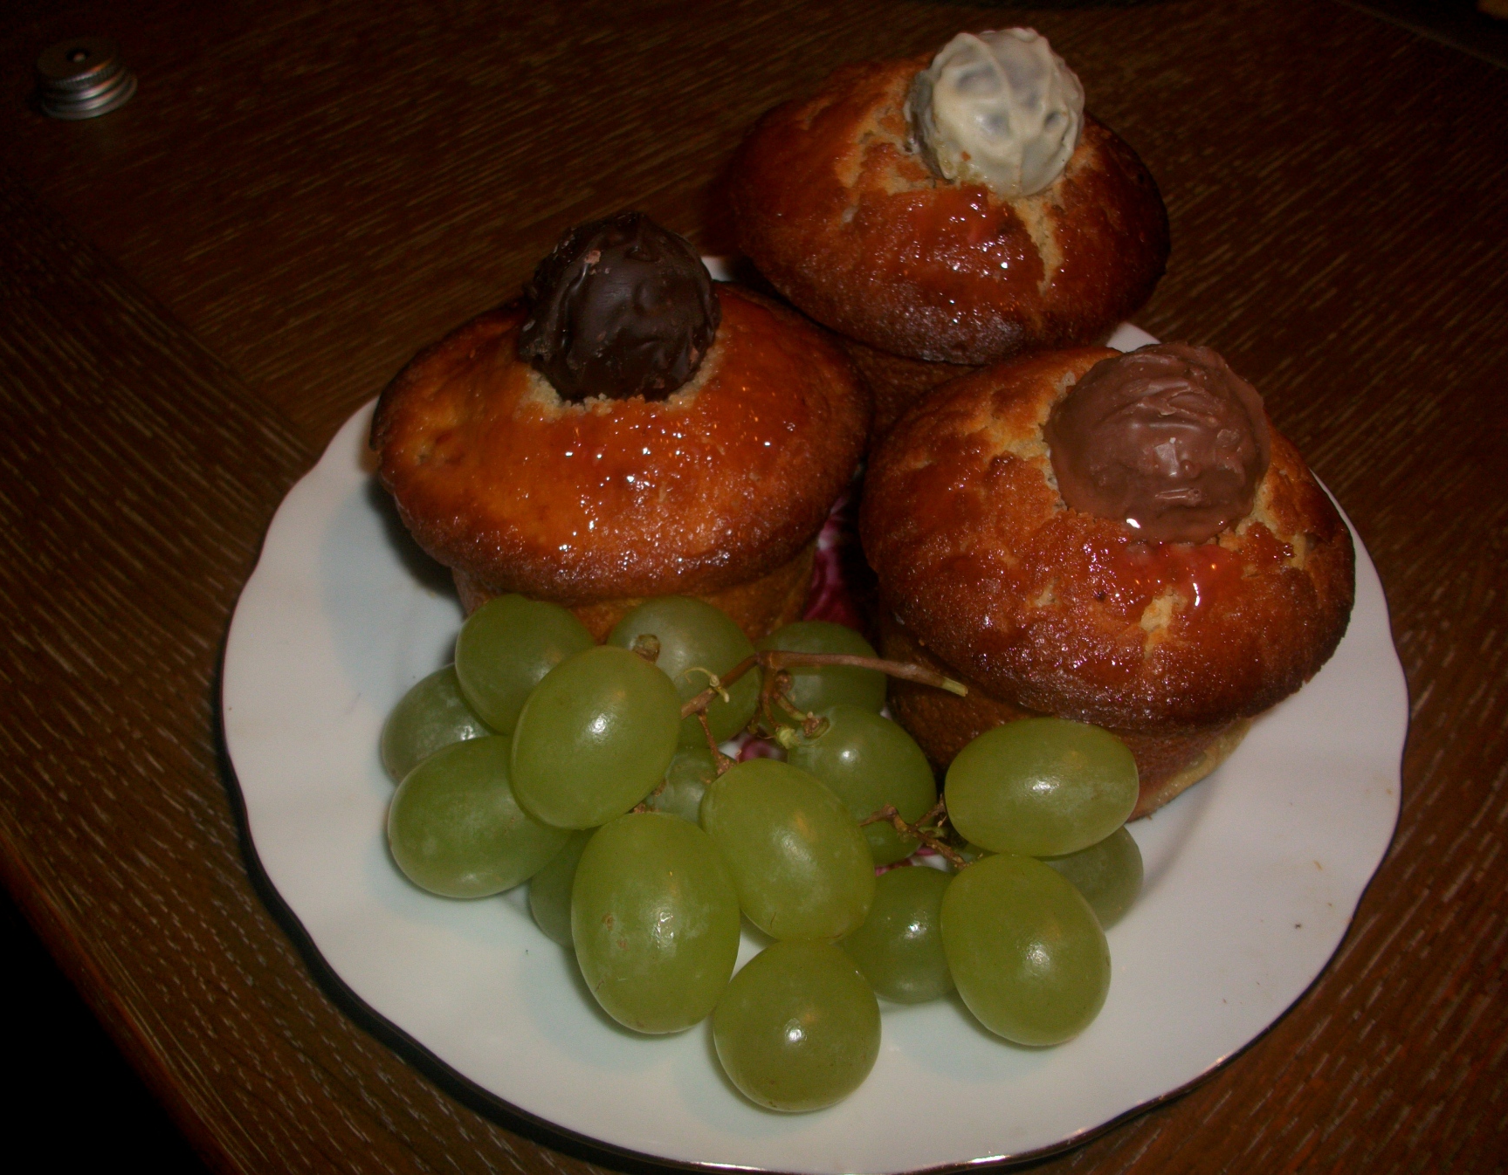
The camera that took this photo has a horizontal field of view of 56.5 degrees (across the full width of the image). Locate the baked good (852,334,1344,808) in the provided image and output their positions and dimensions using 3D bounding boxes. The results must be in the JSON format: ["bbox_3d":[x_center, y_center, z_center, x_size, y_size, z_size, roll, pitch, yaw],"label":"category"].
[{"bbox_3d":[0.058,-0.008,0.229,0.080,0.074,0.080,19,51,13],"label":"baked good"}]

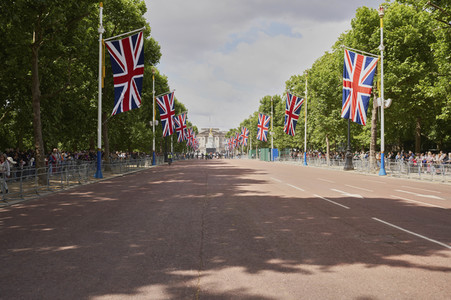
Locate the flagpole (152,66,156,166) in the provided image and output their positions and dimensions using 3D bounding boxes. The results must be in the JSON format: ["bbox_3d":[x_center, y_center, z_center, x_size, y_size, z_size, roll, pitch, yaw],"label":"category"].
[{"bbox_3d":[-9.637,-4.480,59.300,0.570,13.000,0.570,0,0,-2],"label":"flagpole"}]

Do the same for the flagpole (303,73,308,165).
[{"bbox_3d":[11.034,-4.362,59.900,0.570,13.000,0.570,0,0,-2],"label":"flagpole"}]

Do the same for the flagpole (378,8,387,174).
[{"bbox_3d":[12.049,-4.556,33.600,0.570,13.000,0.570,0,0,-2],"label":"flagpole"}]

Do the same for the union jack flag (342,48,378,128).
[{"bbox_3d":[10.369,-4.763,33.600,2.800,5.750,0.600,0,0,-2],"label":"union jack flag"}]

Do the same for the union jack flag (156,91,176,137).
[{"bbox_3d":[-8.054,-4.756,59.200,2.600,5.950,0.600,0,0,-2],"label":"union jack flag"}]

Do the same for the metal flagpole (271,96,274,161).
[{"bbox_3d":[9.438,-4.259,87.600,0.570,13.000,0.570,0,0,-2],"label":"metal flagpole"}]

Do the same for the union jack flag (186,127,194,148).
[{"bbox_3d":[-11.555,-4.080,143.000,2.500,5.900,0.600,0,0,-2],"label":"union jack flag"}]

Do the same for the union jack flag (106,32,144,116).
[{"bbox_3d":[-6.699,-5.059,29.200,2.650,5.700,0.600,0,0,-2],"label":"union jack flag"}]

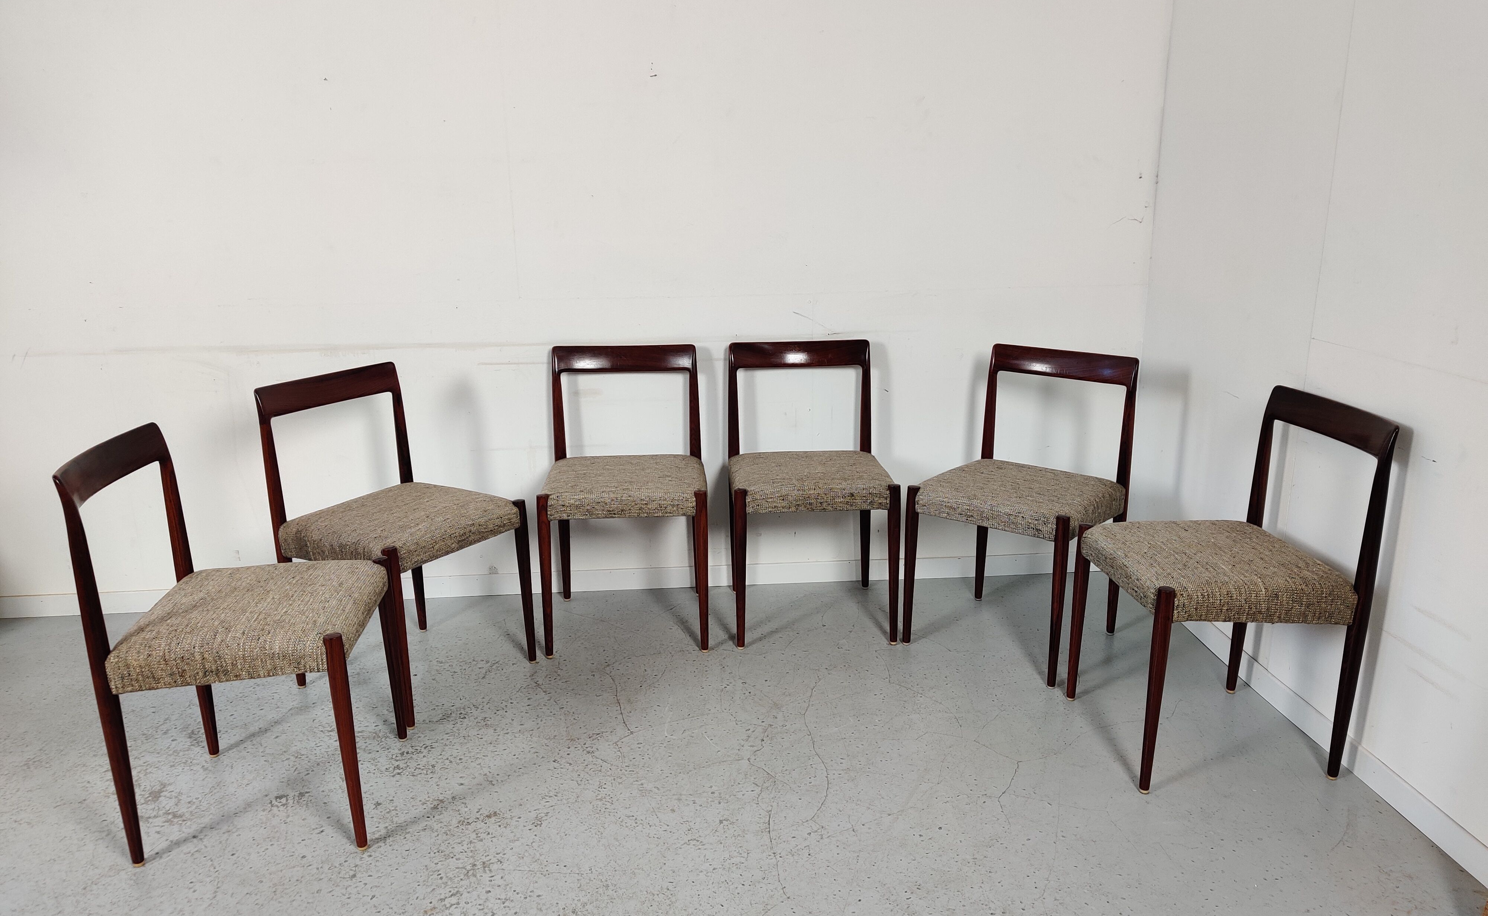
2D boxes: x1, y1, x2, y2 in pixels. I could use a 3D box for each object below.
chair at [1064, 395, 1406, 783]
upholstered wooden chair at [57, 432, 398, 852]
[{"bbox_3d":[1.064,0.273,2.611,0.494,0.785,0.462,-2,15,-6],"label":"chair"},{"bbox_3d":[-1.016,0.353,2.393,0.494,0.785,0.462,-2,15,-5],"label":"upholstered wooden chair"}]

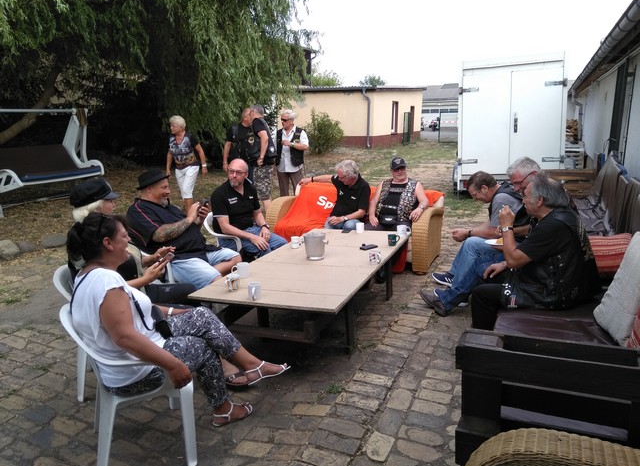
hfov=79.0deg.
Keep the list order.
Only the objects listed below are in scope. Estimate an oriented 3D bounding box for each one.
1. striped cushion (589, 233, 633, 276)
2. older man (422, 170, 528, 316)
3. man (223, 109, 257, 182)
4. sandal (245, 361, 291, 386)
[{"bbox_3d":[1.875,0.148,2.550,0.180,0.350,0.450,-13,18,-31],"label":"striped cushion"},{"bbox_3d":[1.289,0.043,3.198,0.920,1.100,0.560,2,16,17],"label":"older man"},{"bbox_3d":[-1.031,-0.877,5.588,0.620,1.760,0.420,-12,18,-27],"label":"man"},{"bbox_3d":[-0.276,0.745,2.060,0.250,0.085,0.090,-23,20,-12],"label":"sandal"}]

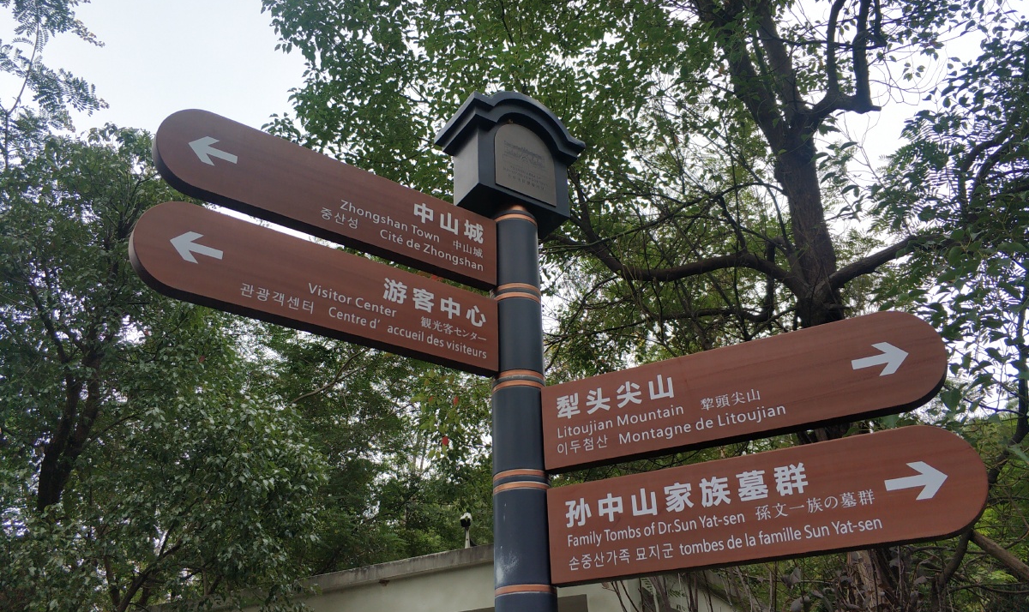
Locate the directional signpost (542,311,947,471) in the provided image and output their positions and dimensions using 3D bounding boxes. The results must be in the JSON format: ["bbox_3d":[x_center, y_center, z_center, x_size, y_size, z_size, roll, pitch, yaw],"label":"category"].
[{"bbox_3d":[0.542,0.226,2.041,1.008,0.241,0.045,-15,-32,22],"label":"directional signpost"}]

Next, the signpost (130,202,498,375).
[{"bbox_3d":[-0.473,-0.034,2.117,1.008,0.241,0.045,17,-35,-30],"label":"signpost"}]

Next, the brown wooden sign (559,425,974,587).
[{"bbox_3d":[0.550,0.479,1.893,1.008,0.241,0.045,-16,-32,22],"label":"brown wooden sign"}]

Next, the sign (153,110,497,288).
[{"bbox_3d":[-0.481,-0.288,2.252,1.008,0.241,0.045,18,-35,-31],"label":"sign"}]

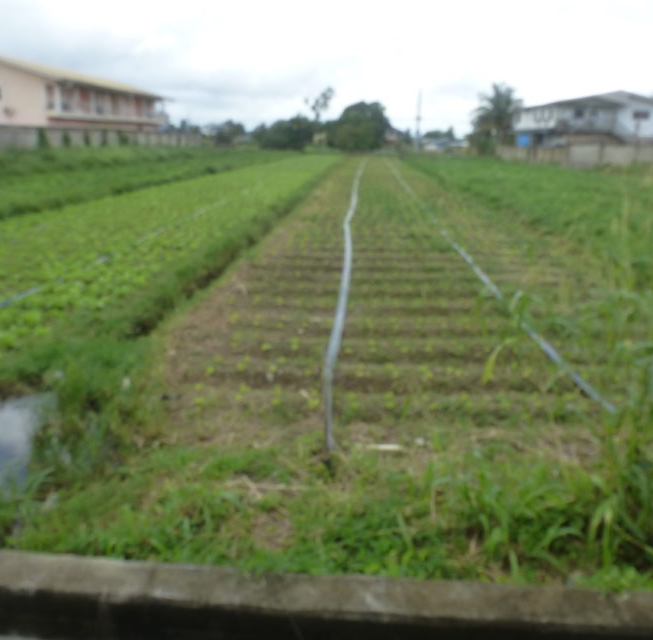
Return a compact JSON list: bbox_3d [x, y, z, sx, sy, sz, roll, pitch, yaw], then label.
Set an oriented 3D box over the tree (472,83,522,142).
[{"bbox_3d":[21.188,-24.942,75.005,5.800,9.400,5.800,2,17,2],"label":"tree"}]

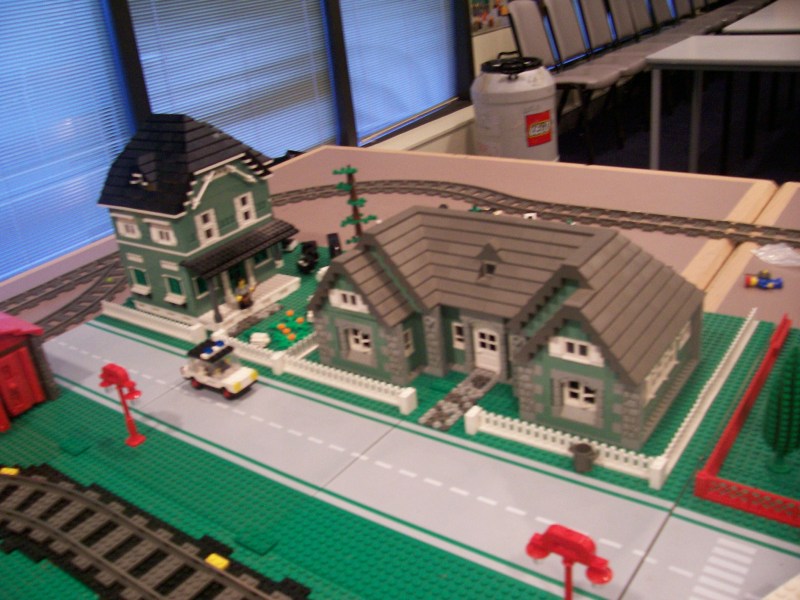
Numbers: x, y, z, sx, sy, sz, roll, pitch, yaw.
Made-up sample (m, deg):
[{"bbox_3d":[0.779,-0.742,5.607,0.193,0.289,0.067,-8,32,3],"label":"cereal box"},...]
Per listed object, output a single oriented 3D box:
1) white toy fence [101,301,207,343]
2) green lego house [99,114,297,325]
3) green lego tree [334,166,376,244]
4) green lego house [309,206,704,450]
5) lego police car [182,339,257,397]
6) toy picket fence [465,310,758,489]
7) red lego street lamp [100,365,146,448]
[{"bbox_3d":[-0.316,0.023,0.990,0.199,0.021,0.014,12,31,35],"label":"white toy fence"},{"bbox_3d":[-0.261,-0.119,1.019,0.202,0.240,0.166,12,31,35],"label":"green lego house"},{"bbox_3d":[-0.058,-0.107,1.045,0.053,0.152,0.053,12,31,35],"label":"green lego tree"},{"bbox_3d":[0.098,-0.003,0.794,0.362,0.144,0.177,12,31,35],"label":"green lego house"},{"bbox_3d":[-0.194,0.070,0.831,0.083,0.045,0.034,12,31,35],"label":"lego police car"},{"bbox_3d":[0.222,0.062,0.770,0.175,0.021,0.314,12,31,35],"label":"toy picket fence"},{"bbox_3d":[-0.260,0.098,0.742,0.066,0.084,0.017,12,31,35],"label":"red lego street lamp"}]

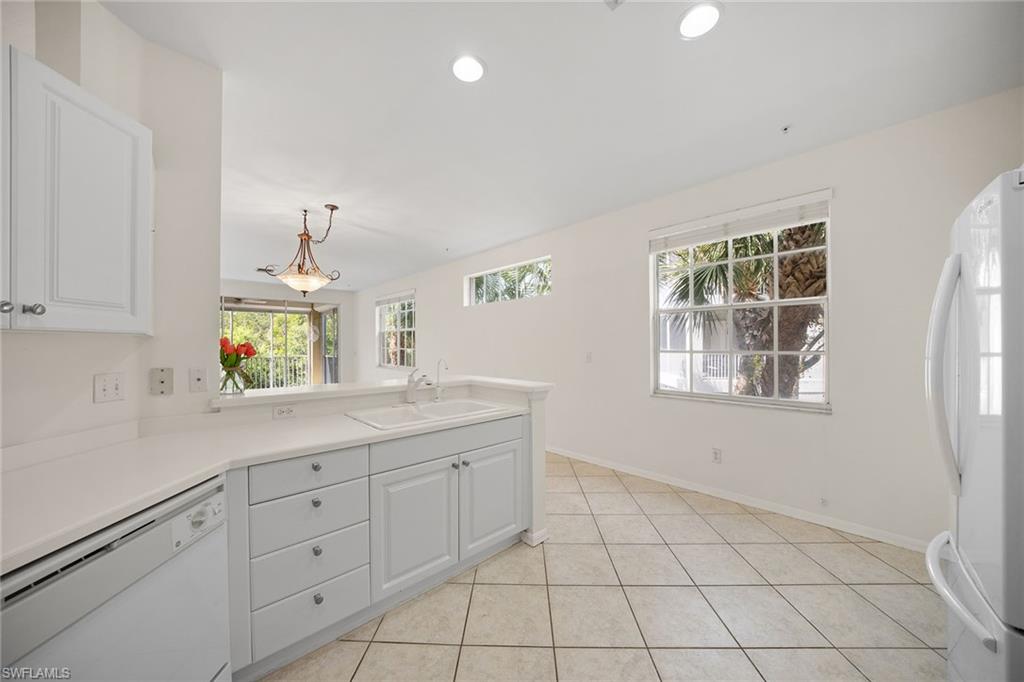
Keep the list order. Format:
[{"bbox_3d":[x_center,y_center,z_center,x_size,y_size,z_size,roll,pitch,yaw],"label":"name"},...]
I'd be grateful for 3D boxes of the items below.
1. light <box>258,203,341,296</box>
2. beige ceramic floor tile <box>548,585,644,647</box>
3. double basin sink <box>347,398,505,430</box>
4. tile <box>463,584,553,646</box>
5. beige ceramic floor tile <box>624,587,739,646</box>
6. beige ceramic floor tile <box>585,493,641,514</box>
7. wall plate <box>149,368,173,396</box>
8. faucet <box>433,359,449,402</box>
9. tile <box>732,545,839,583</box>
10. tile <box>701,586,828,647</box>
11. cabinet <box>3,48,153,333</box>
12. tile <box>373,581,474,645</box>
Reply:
[{"bbox_3d":[-2.180,-0.925,3.600,0.700,0.910,0.700,0,0,0],"label":"light"},{"bbox_3d":[0.393,1.341,1.672,0.405,0.012,0.385,0,0,-1],"label":"beige ceramic floor tile"},{"bbox_3d":[-0.516,0.525,2.125,0.820,0.190,0.530,0,0,-44],"label":"double basin sink"},{"bbox_3d":[-0.012,1.341,1.679,0.405,0.012,0.385,0,0,-1],"label":"tile"},{"bbox_3d":[0.801,1.341,1.671,0.405,0.012,0.385,0,0,-1],"label":"beige ceramic floor tile"},{"bbox_3d":[0.826,1.341,2.804,0.405,0.012,0.385,0,0,-1],"label":"beige ceramic floor tile"},{"bbox_3d":[-1.612,0.190,1.570,0.077,0.124,0.008,0,0,-41],"label":"wall plate"},{"bbox_3d":[-0.510,0.280,2.385,0.055,0.310,0.130,0,0,-44],"label":"faucet"},{"bbox_3d":[1.632,1.341,2.056,0.405,0.012,0.385,0,0,-1],"label":"tile"},{"bbox_3d":[1.209,1.341,1.672,0.405,0.012,0.385,0,0,-1],"label":"tile"},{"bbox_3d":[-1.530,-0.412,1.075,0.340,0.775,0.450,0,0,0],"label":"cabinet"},{"bbox_3d":[-0.417,1.341,1.693,0.405,0.012,0.385,0,0,-1],"label":"tile"}]

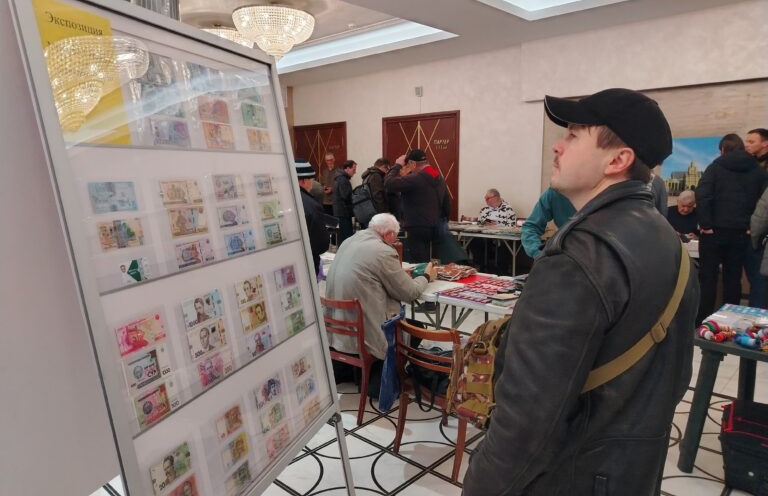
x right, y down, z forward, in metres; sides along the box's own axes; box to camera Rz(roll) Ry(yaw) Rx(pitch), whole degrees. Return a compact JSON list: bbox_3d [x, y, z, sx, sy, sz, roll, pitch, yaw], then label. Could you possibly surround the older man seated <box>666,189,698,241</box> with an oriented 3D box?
[{"bbox_3d":[3.311,0.018,5.903,0.580,1.280,0.750,7,12,42],"label":"older man seated"}]

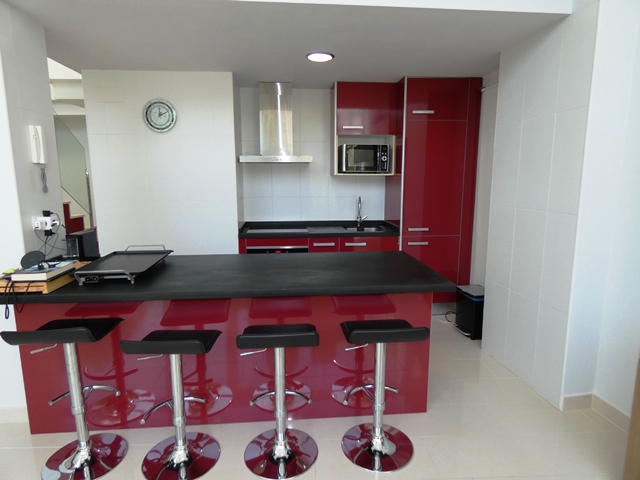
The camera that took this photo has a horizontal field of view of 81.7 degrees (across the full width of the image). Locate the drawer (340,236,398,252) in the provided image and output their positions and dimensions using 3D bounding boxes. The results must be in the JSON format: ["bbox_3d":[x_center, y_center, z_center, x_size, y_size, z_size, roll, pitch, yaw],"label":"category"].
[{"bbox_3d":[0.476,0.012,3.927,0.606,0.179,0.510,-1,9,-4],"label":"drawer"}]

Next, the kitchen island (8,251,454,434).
[{"bbox_3d":[-0.493,0.606,2.255,2.291,0.875,0.879,-1,9,-4],"label":"kitchen island"}]

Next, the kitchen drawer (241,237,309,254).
[{"bbox_3d":[-0.460,0.027,3.854,0.665,0.179,0.510,-1,9,-4],"label":"kitchen drawer"}]

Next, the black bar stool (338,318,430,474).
[{"bbox_3d":[0.302,0.733,1.893,0.380,0.735,0.385,-1,9,-4],"label":"black bar stool"}]

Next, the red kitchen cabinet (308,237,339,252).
[{"bbox_3d":[0.021,0.273,3.968,0.303,0.704,0.580,-1,9,-4],"label":"red kitchen cabinet"}]

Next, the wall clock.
[{"bbox_3d":[-1.441,-1.119,3.334,0.301,0.300,0.042,-1,9,-4],"label":"wall clock"}]

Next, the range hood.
[{"bbox_3d":[-0.441,-1.182,3.772,0.706,0.788,0.480,-1,9,-4],"label":"range hood"}]

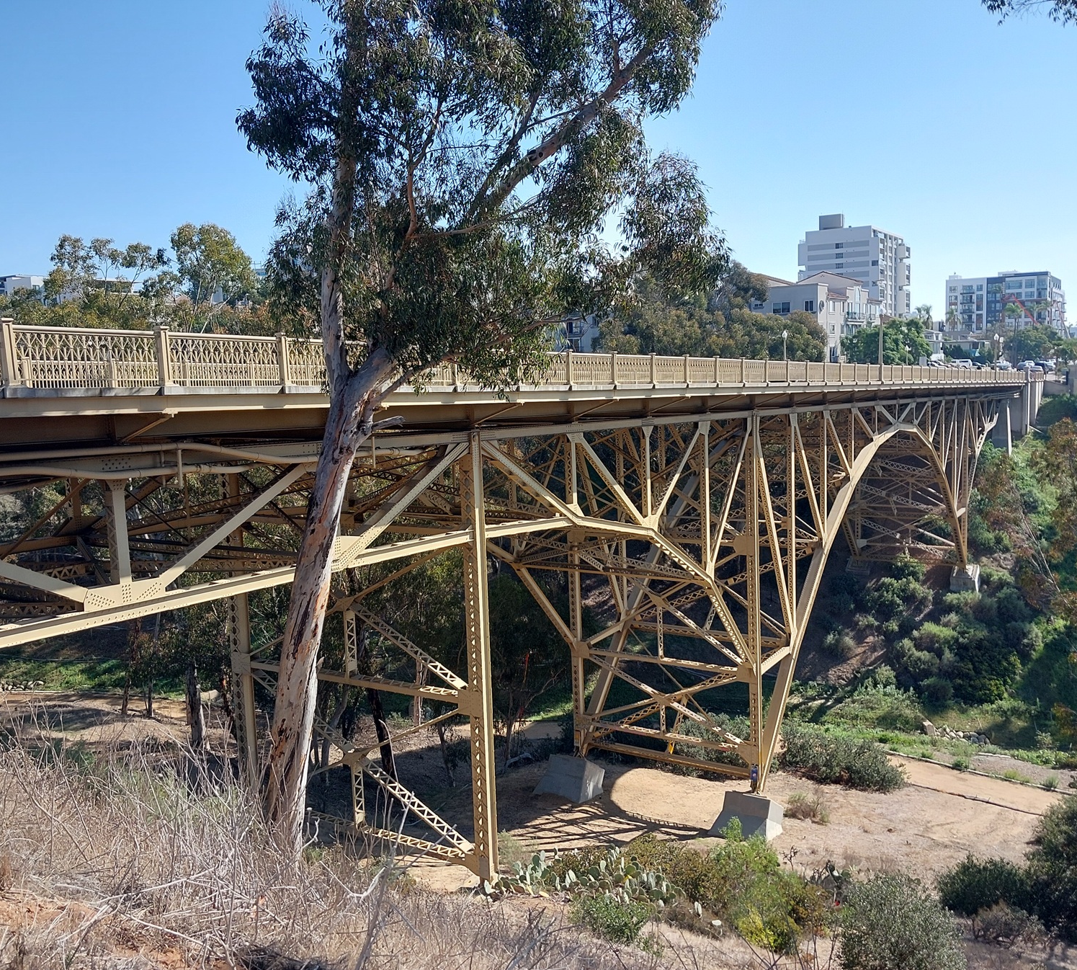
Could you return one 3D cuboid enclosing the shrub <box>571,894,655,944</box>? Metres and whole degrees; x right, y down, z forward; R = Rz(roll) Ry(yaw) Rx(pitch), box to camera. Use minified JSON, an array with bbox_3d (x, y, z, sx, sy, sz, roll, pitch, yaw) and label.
[{"bbox_3d":[2.076,12.131,28.200,2.300,1.200,1.800,2,8,32],"label":"shrub"}]

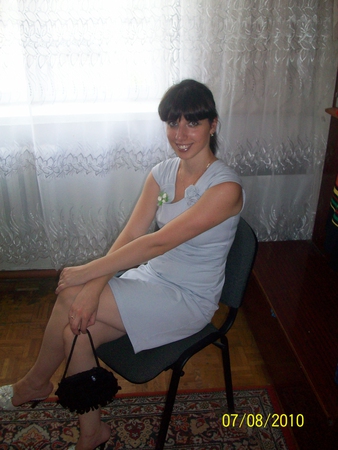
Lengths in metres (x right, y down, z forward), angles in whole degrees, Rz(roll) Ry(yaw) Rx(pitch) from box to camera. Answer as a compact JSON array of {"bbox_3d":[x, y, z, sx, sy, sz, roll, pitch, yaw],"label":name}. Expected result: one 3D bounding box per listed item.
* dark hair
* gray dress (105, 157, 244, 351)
[{"bbox_3d":[0.068,-0.317,1.345,0.180,0.240,0.215,13,26,32],"label":"dark hair"},{"bbox_3d":[0.002,0.074,1.481,0.440,0.590,0.385,-21,29,-39],"label":"gray dress"}]

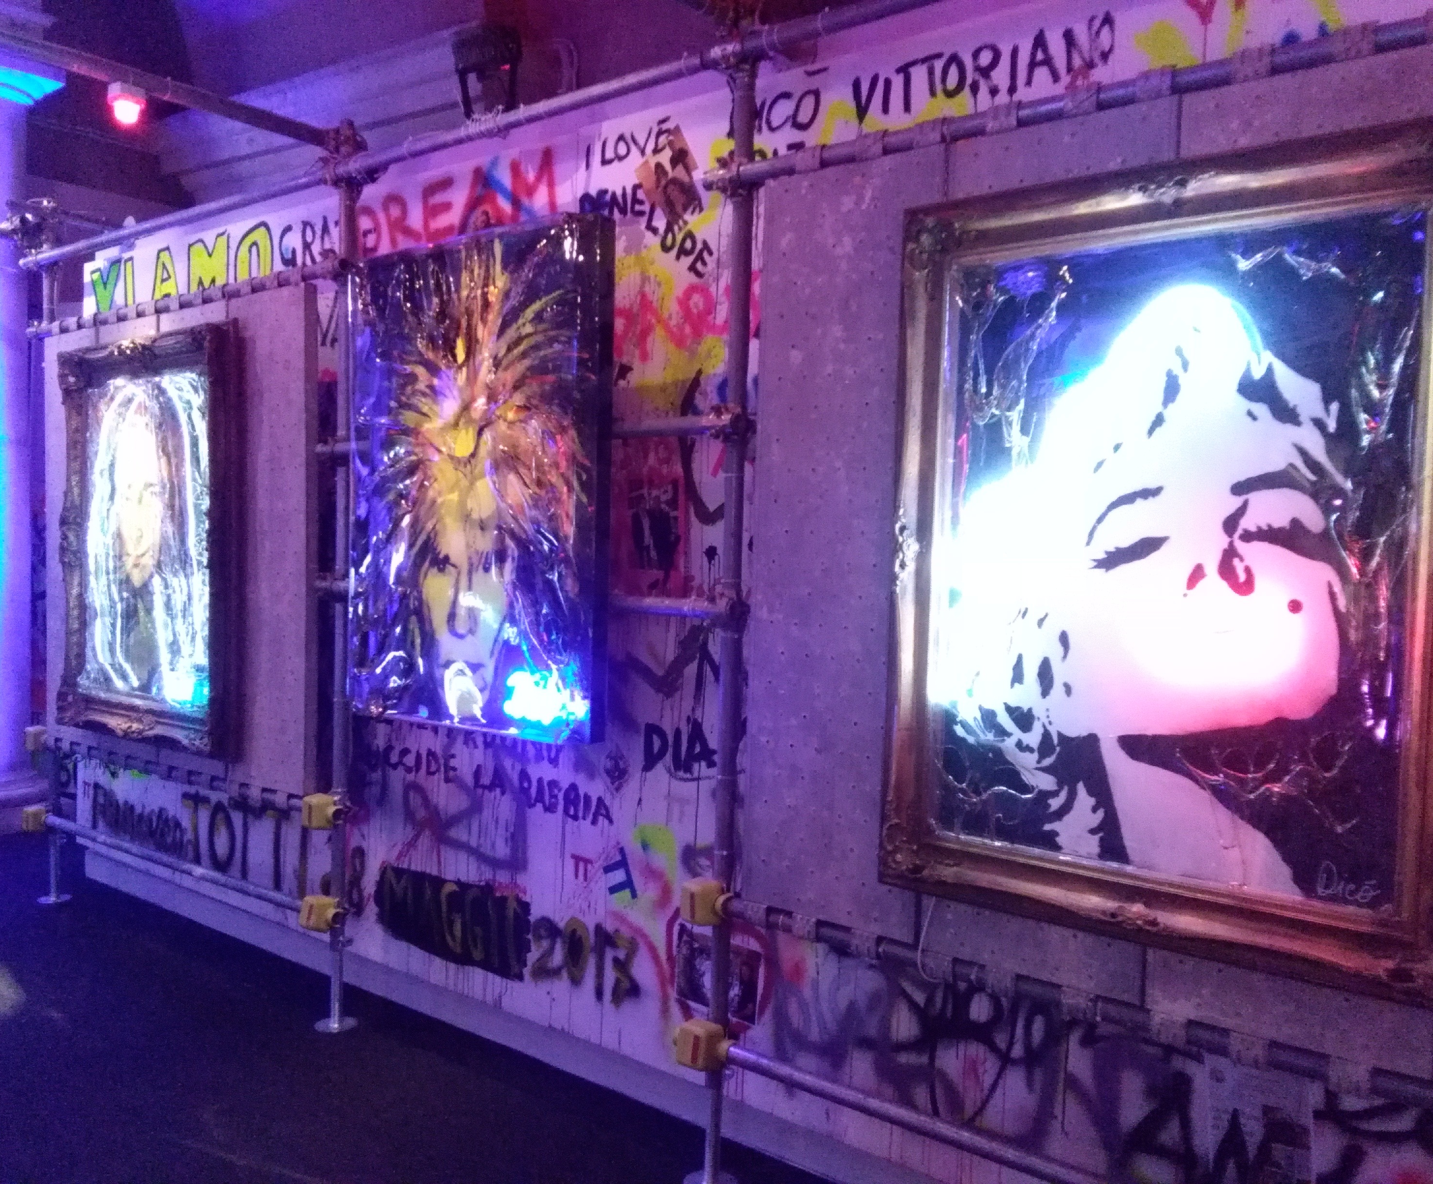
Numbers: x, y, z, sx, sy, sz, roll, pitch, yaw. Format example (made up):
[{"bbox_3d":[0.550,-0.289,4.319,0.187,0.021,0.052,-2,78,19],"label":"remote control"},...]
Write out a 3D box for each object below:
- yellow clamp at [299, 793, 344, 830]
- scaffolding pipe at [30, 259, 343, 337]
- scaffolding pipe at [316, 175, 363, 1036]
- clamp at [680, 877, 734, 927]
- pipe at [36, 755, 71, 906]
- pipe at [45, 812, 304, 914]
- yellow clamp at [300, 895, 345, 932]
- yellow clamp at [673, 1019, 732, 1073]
[{"bbox_3d":[-1.324,0.738,4.291,0.112,0.100,0.088,4,4,40],"label":"yellow clamp"},{"bbox_3d":[-2.139,-1.107,4.924,2.439,0.050,0.050,3,3,40],"label":"scaffolding pipe"},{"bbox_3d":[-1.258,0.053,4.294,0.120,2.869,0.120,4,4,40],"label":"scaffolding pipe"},{"bbox_3d":[-0.023,0.777,3.199,0.112,0.100,0.088,4,4,40],"label":"clamp"},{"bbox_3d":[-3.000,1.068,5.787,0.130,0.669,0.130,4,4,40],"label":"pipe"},{"bbox_3d":[-2.205,1.047,5.040,2.082,0.050,0.050,3,3,40],"label":"pipe"},{"bbox_3d":[-1.331,1.086,4.307,0.112,0.100,0.088,4,4,40],"label":"yellow clamp"},{"bbox_3d":[-0.034,1.146,3.219,0.112,0.100,0.088,4,4,40],"label":"yellow clamp"}]

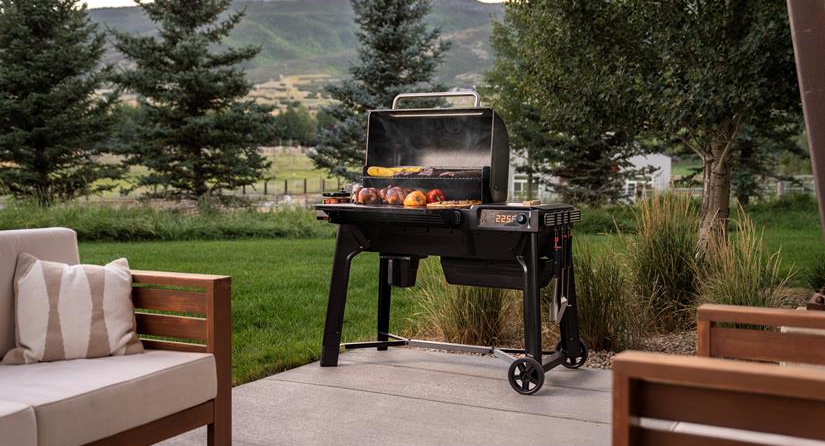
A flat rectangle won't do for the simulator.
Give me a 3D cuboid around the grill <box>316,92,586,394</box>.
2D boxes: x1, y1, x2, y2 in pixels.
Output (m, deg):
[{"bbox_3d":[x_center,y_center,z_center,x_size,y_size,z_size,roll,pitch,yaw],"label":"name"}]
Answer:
[{"bbox_3d":[0.201,0.054,4.908,1.303,1.483,0.768,2,4,29],"label":"grill"}]

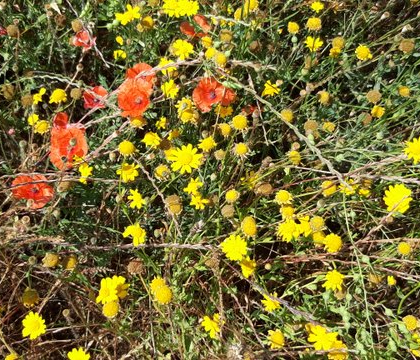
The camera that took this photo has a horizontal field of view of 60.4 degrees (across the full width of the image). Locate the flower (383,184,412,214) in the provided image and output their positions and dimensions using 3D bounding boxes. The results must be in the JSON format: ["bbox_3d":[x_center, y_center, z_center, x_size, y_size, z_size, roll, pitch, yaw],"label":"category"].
[{"bbox_3d":[0.245,0.025,0.471,0.037,0.013,0.037,-9,74,15],"label":"flower"}]

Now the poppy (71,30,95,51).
[{"bbox_3d":[-0.229,-0.254,0.651,0.045,0.032,0.045,0,53,0],"label":"poppy"}]

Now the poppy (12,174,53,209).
[{"bbox_3d":[-0.280,0.019,0.570,0.066,0.028,0.066,0,57,0],"label":"poppy"}]

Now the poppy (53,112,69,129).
[{"bbox_3d":[-0.252,-0.100,0.608,0.029,0.023,0.029,0,53,0],"label":"poppy"}]

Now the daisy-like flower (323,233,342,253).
[{"bbox_3d":[0.155,0.080,0.456,0.025,0.012,0.025,-3,66,5],"label":"daisy-like flower"}]

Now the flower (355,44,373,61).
[{"bbox_3d":[0.298,-0.248,0.700,0.034,0.018,0.034,0,57,0],"label":"flower"}]

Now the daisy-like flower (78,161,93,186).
[{"bbox_3d":[-0.201,-0.011,0.583,0.032,0.018,0.032,16,47,-18],"label":"daisy-like flower"}]

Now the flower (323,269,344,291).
[{"bbox_3d":[0.184,0.148,0.538,0.034,0.017,0.034,-2,72,5],"label":"flower"}]

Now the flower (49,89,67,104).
[{"bbox_3d":[-0.263,-0.144,0.620,0.031,0.023,0.031,2,37,-2],"label":"flower"}]

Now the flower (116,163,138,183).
[{"bbox_3d":[-0.118,-0.011,0.516,0.031,0.014,0.031,1,64,-1],"label":"flower"}]

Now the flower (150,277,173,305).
[{"bbox_3d":[-0.072,0.164,0.534,0.033,0.025,0.042,2,66,-5],"label":"flower"}]

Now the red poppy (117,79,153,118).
[{"bbox_3d":[-0.130,-0.140,0.620,0.058,0.030,0.058,0,60,-7],"label":"red poppy"}]

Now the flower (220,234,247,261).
[{"bbox_3d":[0.035,0.100,0.540,0.039,0.018,0.039,0,70,0],"label":"flower"}]

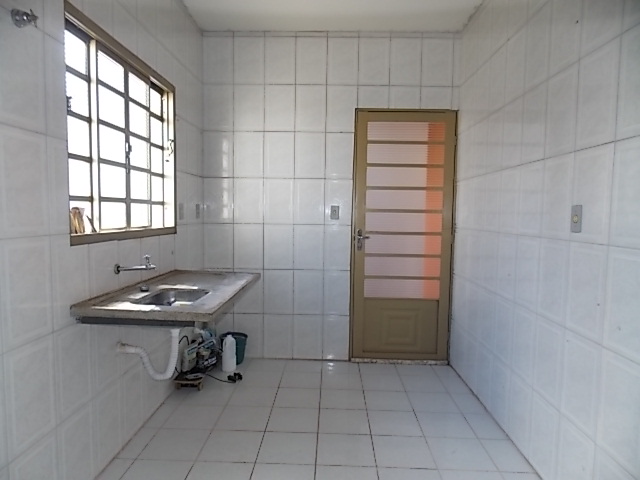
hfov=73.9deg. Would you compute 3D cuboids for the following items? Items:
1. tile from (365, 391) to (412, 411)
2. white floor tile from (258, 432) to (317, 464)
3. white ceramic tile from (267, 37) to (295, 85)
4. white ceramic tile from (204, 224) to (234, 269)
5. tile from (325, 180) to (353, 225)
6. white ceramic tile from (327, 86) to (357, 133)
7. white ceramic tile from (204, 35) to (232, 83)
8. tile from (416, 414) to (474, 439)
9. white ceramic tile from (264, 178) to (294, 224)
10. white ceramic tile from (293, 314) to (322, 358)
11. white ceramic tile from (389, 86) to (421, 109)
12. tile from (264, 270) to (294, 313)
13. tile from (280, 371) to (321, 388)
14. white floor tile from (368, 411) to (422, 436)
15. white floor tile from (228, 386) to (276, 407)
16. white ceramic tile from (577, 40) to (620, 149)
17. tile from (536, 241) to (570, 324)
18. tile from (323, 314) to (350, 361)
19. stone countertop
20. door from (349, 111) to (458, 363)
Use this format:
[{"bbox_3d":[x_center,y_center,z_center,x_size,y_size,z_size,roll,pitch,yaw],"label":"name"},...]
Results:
[{"bbox_3d":[0.459,1.094,2.889,0.302,0.014,0.304,1,4,2],"label":"tile"},{"bbox_3d":[-0.173,1.142,2.334,0.309,0.010,0.315,1,4,1],"label":"white floor tile"},{"bbox_3d":[-0.324,-1.486,3.534,0.256,0.385,0.010,1,4,2],"label":"white ceramic tile"},{"bbox_3d":[-0.867,0.052,3.650,0.257,0.385,0.010,1,4,2],"label":"white ceramic tile"},{"bbox_3d":[0.155,-0.317,3.571,0.229,0.382,0.010,1,4,2],"label":"tile"},{"bbox_3d":[0.184,-1.103,3.581,0.261,0.391,0.010,1,4,1],"label":"white ceramic tile"},{"bbox_3d":[-0.853,-1.513,3.582,0.261,0.391,0.010,1,4,1],"label":"white ceramic tile"},{"bbox_3d":[0.756,1.125,2.582,0.302,0.010,0.306,1,4,2],"label":"tile"},{"bbox_3d":[-0.351,-0.333,3.644,0.261,0.391,0.010,1,4,1],"label":"white ceramic tile"},{"bbox_3d":[-0.103,0.841,3.675,0.256,0.385,0.010,1,4,2],"label":"white ceramic tile"},{"bbox_3d":[0.714,-1.201,3.590,0.264,0.194,0.010,1,4,2],"label":"white ceramic tile"},{"bbox_3d":[-0.356,0.448,3.661,0.257,0.385,0.010,1,4,2],"label":"tile"},{"bbox_3d":[-0.139,1.069,3.224,0.302,0.010,0.306,1,4,2],"label":"tile"},{"bbox_3d":[0.449,1.117,2.590,0.302,0.010,0.305,1,4,2],"label":"white floor tile"},{"bbox_3d":[-0.454,1.079,2.918,0.302,0.014,0.304,1,4,2],"label":"white floor tile"},{"bbox_3d":[1.100,-0.561,1.684,0.014,0.380,0.254,1,4,1],"label":"white ceramic tile"},{"bbox_3d":[1.104,0.190,2.008,0.010,0.385,0.257,1,4,1],"label":"tile"},{"bbox_3d":[0.133,0.840,3.647,0.224,0.391,0.010,1,4,2],"label":"tile"},{"bbox_3d":[-0.741,0.275,2.393,0.609,0.055,1.212,1,4,1],"label":"stone countertop"},{"bbox_3d":[0.716,-0.028,3.681,0.862,2.164,0.059,1,4,2],"label":"door"}]

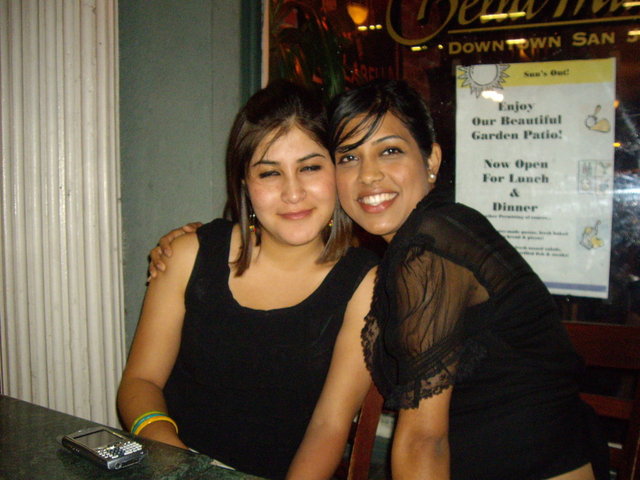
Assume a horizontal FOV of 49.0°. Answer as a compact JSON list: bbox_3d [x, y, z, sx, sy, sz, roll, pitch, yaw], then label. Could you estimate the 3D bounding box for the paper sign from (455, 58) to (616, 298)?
[{"bbox_3d":[0.394,-0.111,1.312,0.280,0.432,0.008,2,9,22],"label":"paper sign"}]

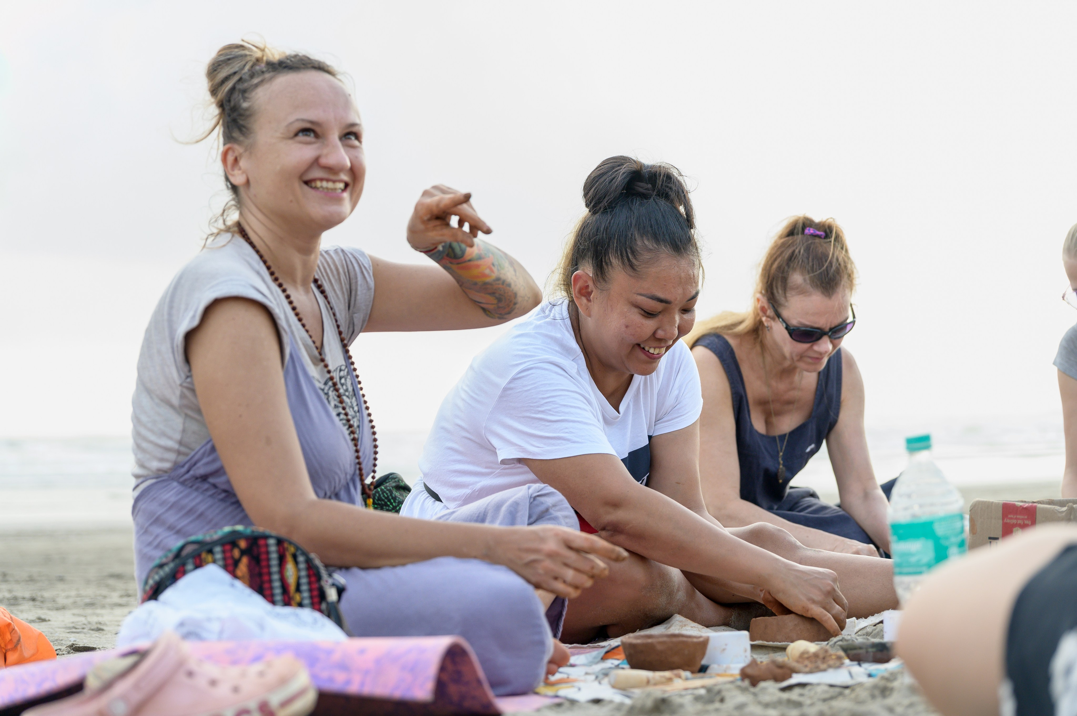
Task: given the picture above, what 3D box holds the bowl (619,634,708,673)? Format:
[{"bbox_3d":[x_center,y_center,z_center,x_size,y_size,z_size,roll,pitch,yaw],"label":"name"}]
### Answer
[{"bbox_3d":[0.156,0.366,2.600,0.110,0.044,0.105,-1,-2,0],"label":"bowl"}]

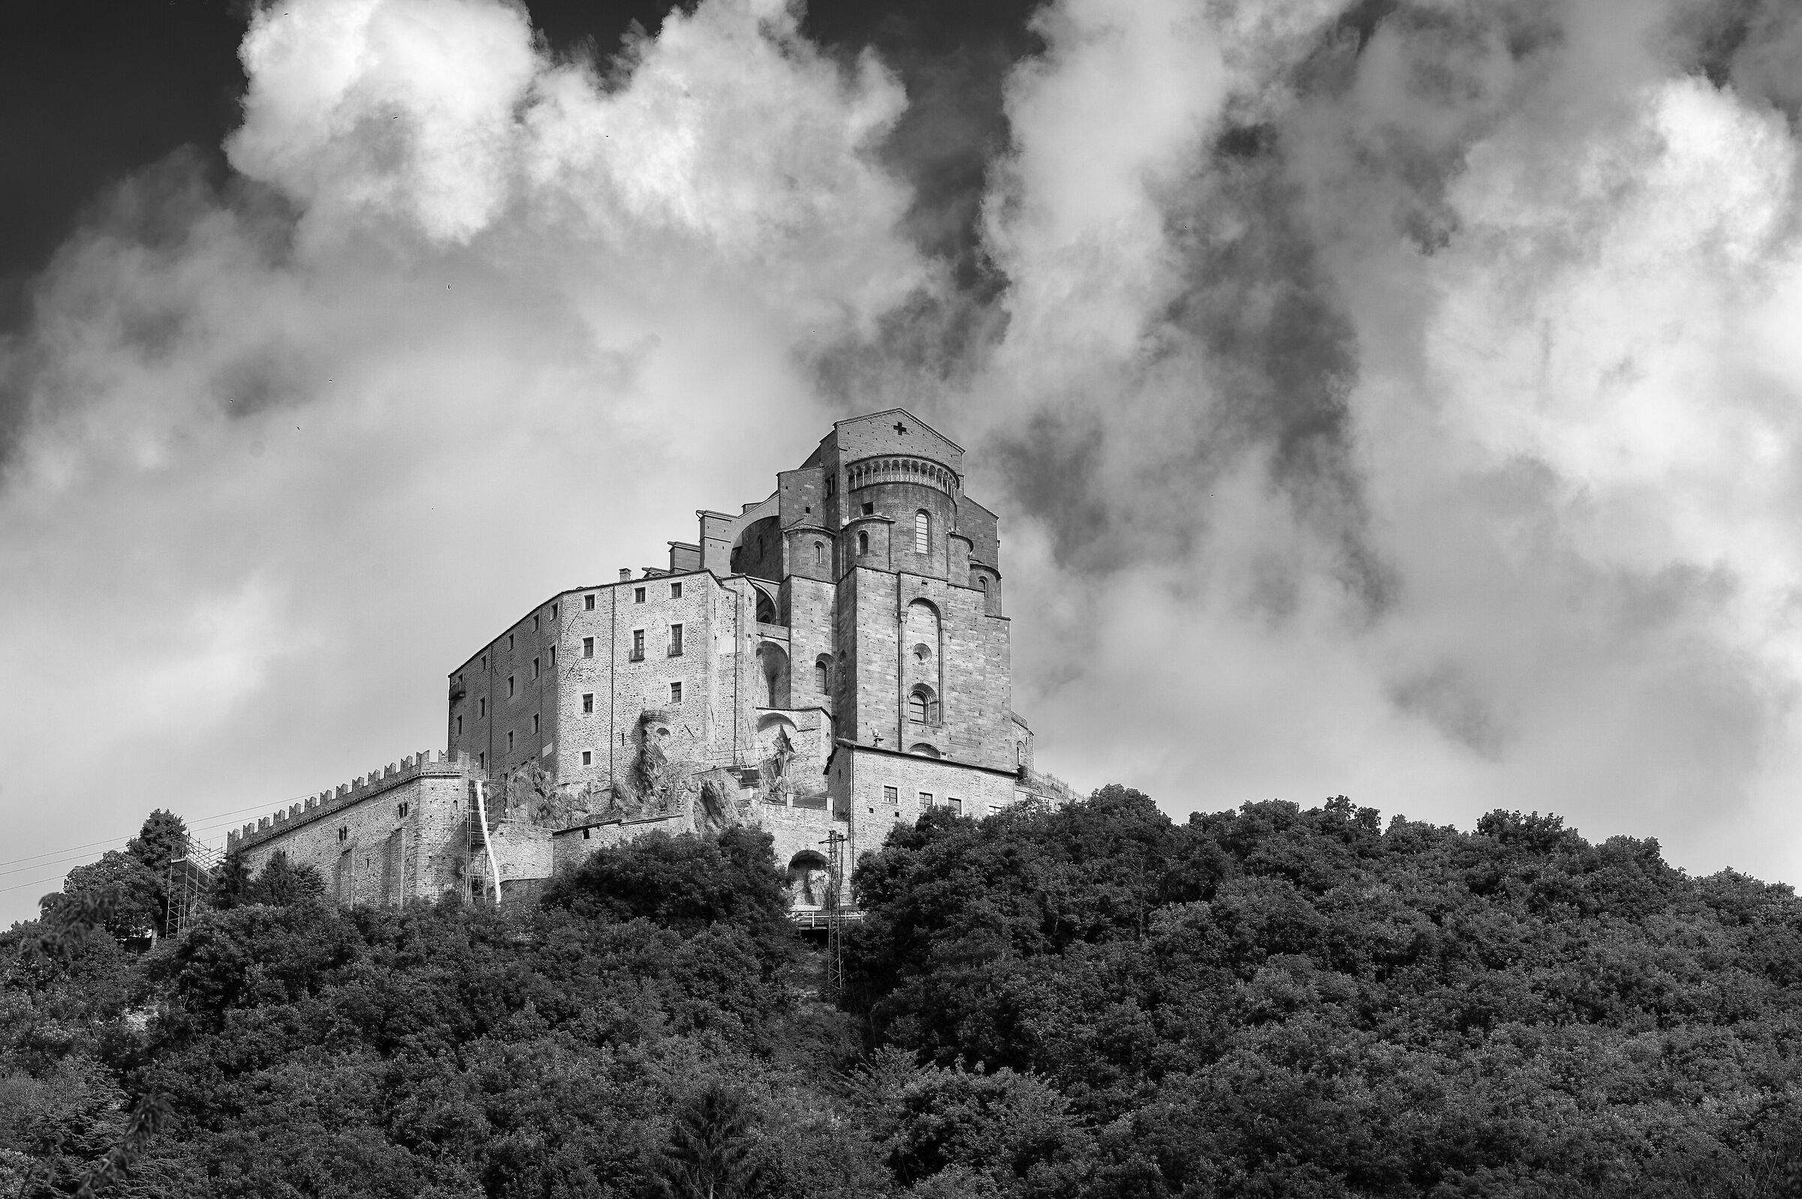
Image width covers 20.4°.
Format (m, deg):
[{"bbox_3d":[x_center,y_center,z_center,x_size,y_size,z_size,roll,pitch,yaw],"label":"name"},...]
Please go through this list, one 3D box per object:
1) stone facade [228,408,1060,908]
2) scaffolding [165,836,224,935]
[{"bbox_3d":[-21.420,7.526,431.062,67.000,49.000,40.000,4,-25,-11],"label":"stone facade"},{"bbox_3d":[-62.438,25.264,442.370,3.300,9.000,4.200,-13,-28,25],"label":"scaffolding"}]

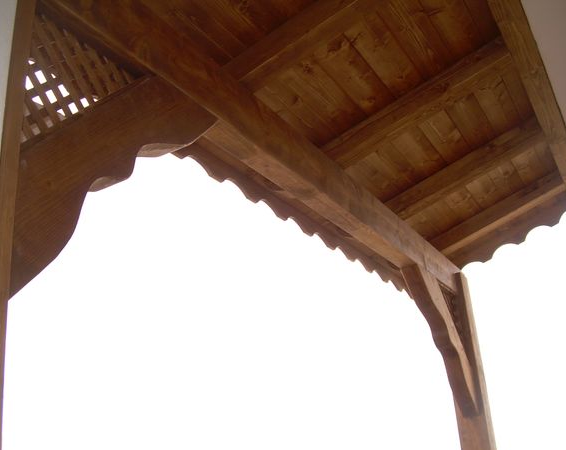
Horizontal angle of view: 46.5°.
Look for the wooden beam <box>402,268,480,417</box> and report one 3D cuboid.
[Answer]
[{"bbox_3d":[0.882,0.601,3.624,0.083,0.204,1.021,-15,-68,26],"label":"wooden beam"}]

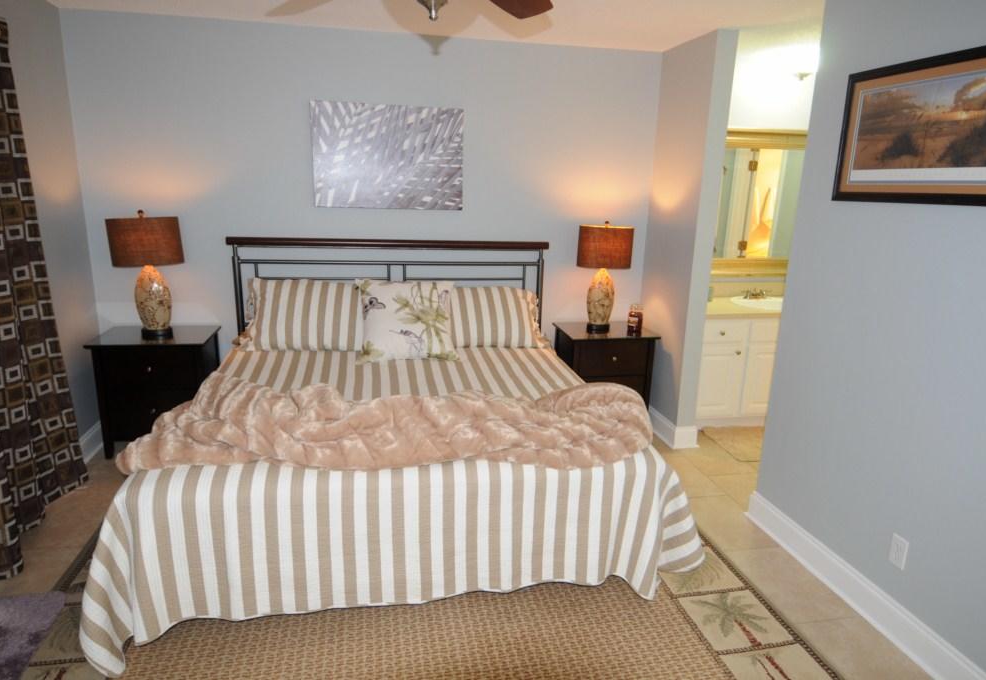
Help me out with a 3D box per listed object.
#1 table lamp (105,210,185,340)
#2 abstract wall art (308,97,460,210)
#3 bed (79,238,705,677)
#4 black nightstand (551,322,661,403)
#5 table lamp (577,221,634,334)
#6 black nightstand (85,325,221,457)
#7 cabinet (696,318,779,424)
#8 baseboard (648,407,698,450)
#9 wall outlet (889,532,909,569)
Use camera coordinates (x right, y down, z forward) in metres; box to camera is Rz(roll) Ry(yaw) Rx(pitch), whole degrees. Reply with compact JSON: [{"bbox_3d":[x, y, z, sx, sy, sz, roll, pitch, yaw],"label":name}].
[{"bbox_3d":[-1.984,-0.371,3.440,0.387,0.731,0.256,-1,13,-10],"label":"table lamp"},{"bbox_3d":[-0.644,-1.137,3.725,0.921,0.619,0.038,-1,13,-10],"label":"abstract wall art"},{"bbox_3d":[-0.411,0.211,2.943,2.288,1.249,2.137,-1,13,-10],"label":"bed"},{"bbox_3d":[0.747,0.275,4.067,0.590,0.674,0.474,-1,13,-10],"label":"black nightstand"},{"bbox_3d":[0.728,-0.407,3.906,0.376,0.725,0.256,-1,13,-10],"label":"table lamp"},{"bbox_3d":[-1.979,0.313,3.602,0.613,0.674,0.474,-1,13,-10],"label":"black nightstand"},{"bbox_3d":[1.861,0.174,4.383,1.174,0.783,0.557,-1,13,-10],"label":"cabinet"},{"bbox_3d":[1.177,0.550,4.086,0.181,0.150,0.632,-1,13,-10],"label":"baseboard"},{"bbox_3d":[1.444,0.752,2.118,0.009,0.111,0.068,-1,13,-10],"label":"wall outlet"}]

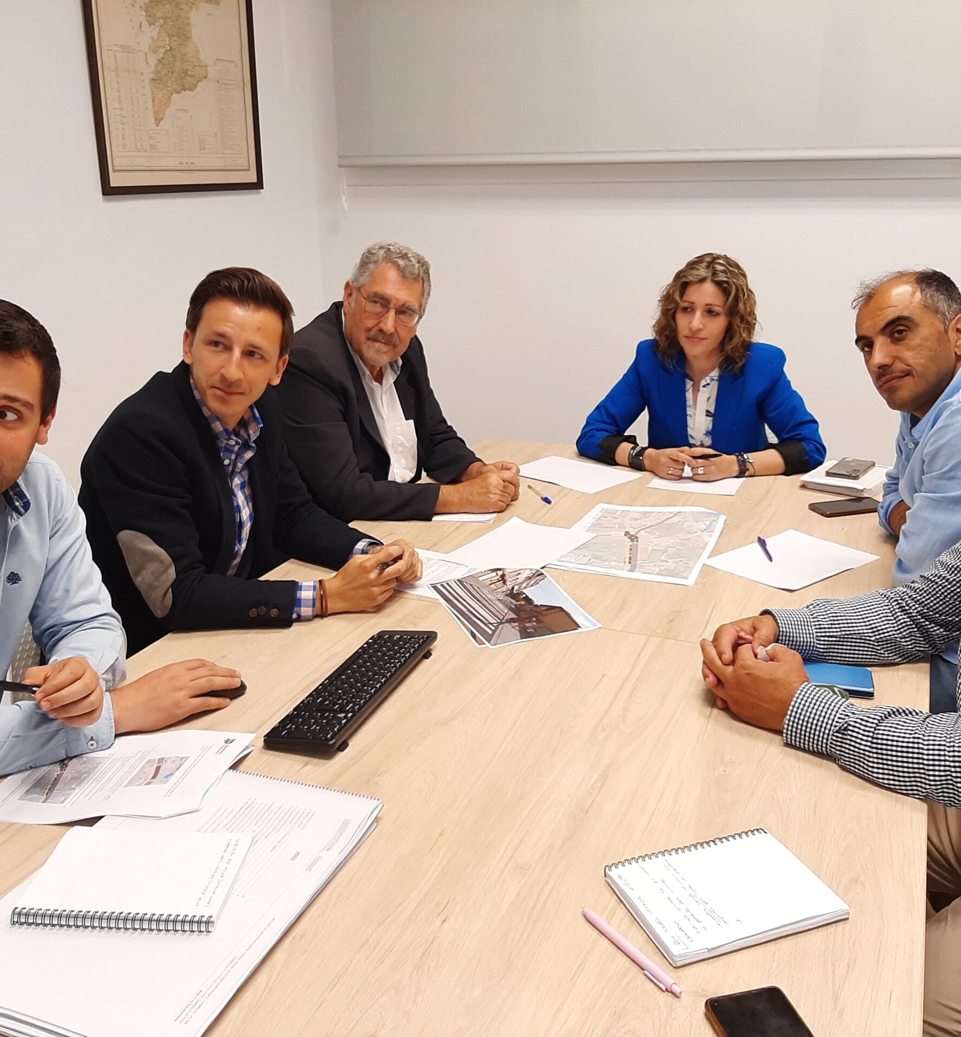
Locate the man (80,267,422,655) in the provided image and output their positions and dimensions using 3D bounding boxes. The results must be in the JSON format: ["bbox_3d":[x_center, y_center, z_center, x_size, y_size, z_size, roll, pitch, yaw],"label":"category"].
[{"bbox_3d":[-0.457,0.194,2.030,0.730,1.330,0.610,8,21,25],"label":"man"}]

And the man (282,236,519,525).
[{"bbox_3d":[-0.232,0.006,2.565,0.730,1.340,0.610,11,22,30],"label":"man"}]

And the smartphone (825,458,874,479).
[{"bbox_3d":[0.935,-0.125,2.621,0.079,0.011,0.154,11,22,31],"label":"smartphone"}]

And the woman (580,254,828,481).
[{"bbox_3d":[0.614,-0.080,2.907,0.640,1.270,0.660,5,19,17],"label":"woman"}]

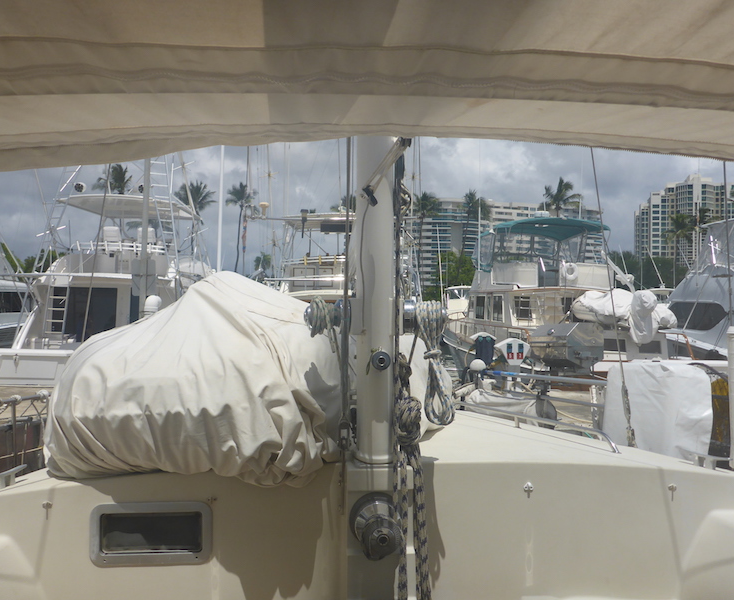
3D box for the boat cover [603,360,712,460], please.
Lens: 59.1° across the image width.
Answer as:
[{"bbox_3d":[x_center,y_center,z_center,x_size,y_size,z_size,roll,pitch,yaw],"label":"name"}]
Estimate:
[{"bbox_3d":[2.050,0.800,4.600,0.800,0.720,0.400,0,0,30],"label":"boat cover"}]

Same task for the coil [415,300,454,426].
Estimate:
[{"bbox_3d":[0.210,0.200,2.020,0.125,0.400,0.110,0,0,0],"label":"coil"}]

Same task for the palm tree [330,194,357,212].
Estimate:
[{"bbox_3d":[-2.600,-7.400,95.000,5.000,16.200,5.000,0,0,0],"label":"palm tree"}]

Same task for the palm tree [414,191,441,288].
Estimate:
[{"bbox_3d":[8.900,-7.700,95.000,4.500,16.800,4.500,0,0,0],"label":"palm tree"}]

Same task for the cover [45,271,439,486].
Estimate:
[{"bbox_3d":[-0.270,0.215,2.720,1.400,0.670,1.550,0,0,8],"label":"cover"}]

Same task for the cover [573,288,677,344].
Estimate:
[{"bbox_3d":[6.570,0.420,16.500,1.650,1.300,2.900,0,0,-12],"label":"cover"}]

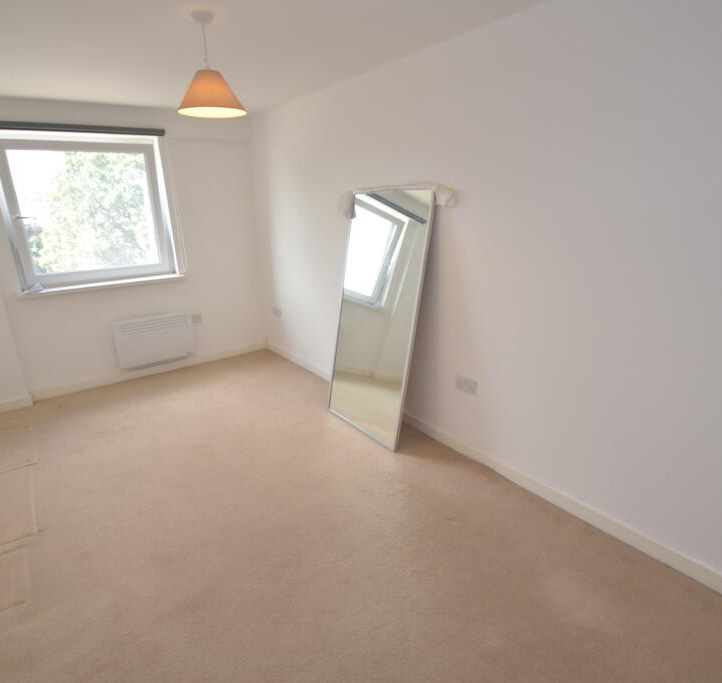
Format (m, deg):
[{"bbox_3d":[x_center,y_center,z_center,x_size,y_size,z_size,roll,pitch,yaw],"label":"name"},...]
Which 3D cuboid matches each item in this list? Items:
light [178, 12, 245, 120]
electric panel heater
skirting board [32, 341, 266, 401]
[{"bbox_3d":[-0.697,-1.247,1.926,0.300,0.400,0.300,-14,22,-36],"label":"light"},{"bbox_3d":[-1.901,-0.021,3.943,0.640,0.427,0.085,-14,22,-36],"label":"electric panel heater"},{"bbox_3d":[-1.874,0.243,4.092,2.076,0.088,0.018,-14,22,-36],"label":"skirting board"}]

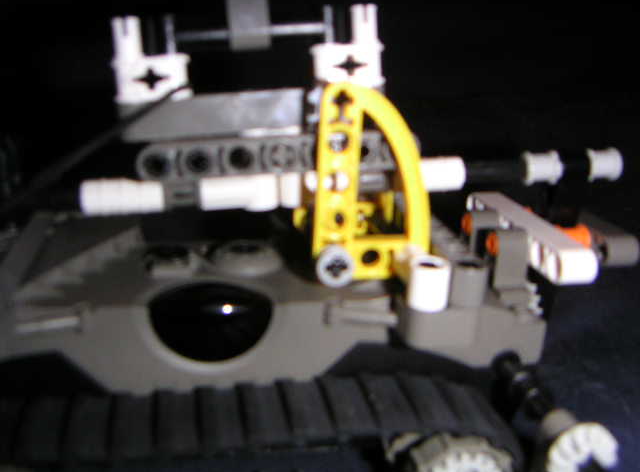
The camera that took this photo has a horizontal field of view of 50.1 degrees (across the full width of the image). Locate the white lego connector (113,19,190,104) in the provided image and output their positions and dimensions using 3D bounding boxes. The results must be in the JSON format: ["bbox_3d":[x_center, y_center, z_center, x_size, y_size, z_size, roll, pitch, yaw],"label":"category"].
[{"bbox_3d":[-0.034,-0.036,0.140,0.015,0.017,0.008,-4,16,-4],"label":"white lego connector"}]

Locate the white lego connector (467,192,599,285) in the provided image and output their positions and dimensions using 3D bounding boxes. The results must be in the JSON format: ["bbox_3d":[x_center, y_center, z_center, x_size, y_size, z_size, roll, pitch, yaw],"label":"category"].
[{"bbox_3d":[0.050,-0.001,0.170,0.008,0.007,0.055,-3,18,-9],"label":"white lego connector"}]

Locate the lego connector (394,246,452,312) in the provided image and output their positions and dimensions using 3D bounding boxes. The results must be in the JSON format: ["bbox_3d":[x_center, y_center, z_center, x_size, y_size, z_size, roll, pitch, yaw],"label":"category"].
[{"bbox_3d":[0.021,0.009,0.134,0.008,0.009,0.008,-3,18,-9],"label":"lego connector"}]

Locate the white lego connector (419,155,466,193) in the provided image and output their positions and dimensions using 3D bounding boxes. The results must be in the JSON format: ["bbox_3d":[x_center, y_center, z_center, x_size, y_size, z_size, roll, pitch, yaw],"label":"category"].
[{"bbox_3d":[0.024,-0.013,0.146,0.013,0.007,0.007,-4,16,-4],"label":"white lego connector"}]

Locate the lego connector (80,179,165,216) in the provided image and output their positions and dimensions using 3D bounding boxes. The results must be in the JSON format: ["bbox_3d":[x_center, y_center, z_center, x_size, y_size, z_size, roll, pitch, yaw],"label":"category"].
[{"bbox_3d":[-0.041,-0.008,0.142,0.016,0.007,0.007,-4,16,-4],"label":"lego connector"}]

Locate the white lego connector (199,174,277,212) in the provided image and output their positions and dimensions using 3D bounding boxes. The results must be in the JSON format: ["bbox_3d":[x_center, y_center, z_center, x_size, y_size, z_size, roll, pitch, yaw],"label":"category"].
[{"bbox_3d":[-0.017,-0.009,0.143,0.016,0.008,0.008,-4,16,-4],"label":"white lego connector"}]

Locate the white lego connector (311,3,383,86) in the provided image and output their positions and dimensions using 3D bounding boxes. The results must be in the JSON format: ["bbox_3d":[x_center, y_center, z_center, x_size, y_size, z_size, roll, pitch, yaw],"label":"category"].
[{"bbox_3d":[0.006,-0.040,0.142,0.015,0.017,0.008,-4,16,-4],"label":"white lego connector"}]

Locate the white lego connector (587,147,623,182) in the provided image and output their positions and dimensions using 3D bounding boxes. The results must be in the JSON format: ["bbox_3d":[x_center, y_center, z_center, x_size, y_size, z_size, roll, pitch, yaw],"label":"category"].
[{"bbox_3d":[0.063,-0.016,0.150,0.008,0.007,0.007,-4,16,-4],"label":"white lego connector"}]

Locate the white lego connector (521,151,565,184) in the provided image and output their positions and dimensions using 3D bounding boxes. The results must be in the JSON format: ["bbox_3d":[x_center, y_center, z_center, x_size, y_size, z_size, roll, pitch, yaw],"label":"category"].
[{"bbox_3d":[0.048,-0.015,0.147,0.008,0.007,0.007,-4,16,-4],"label":"white lego connector"}]

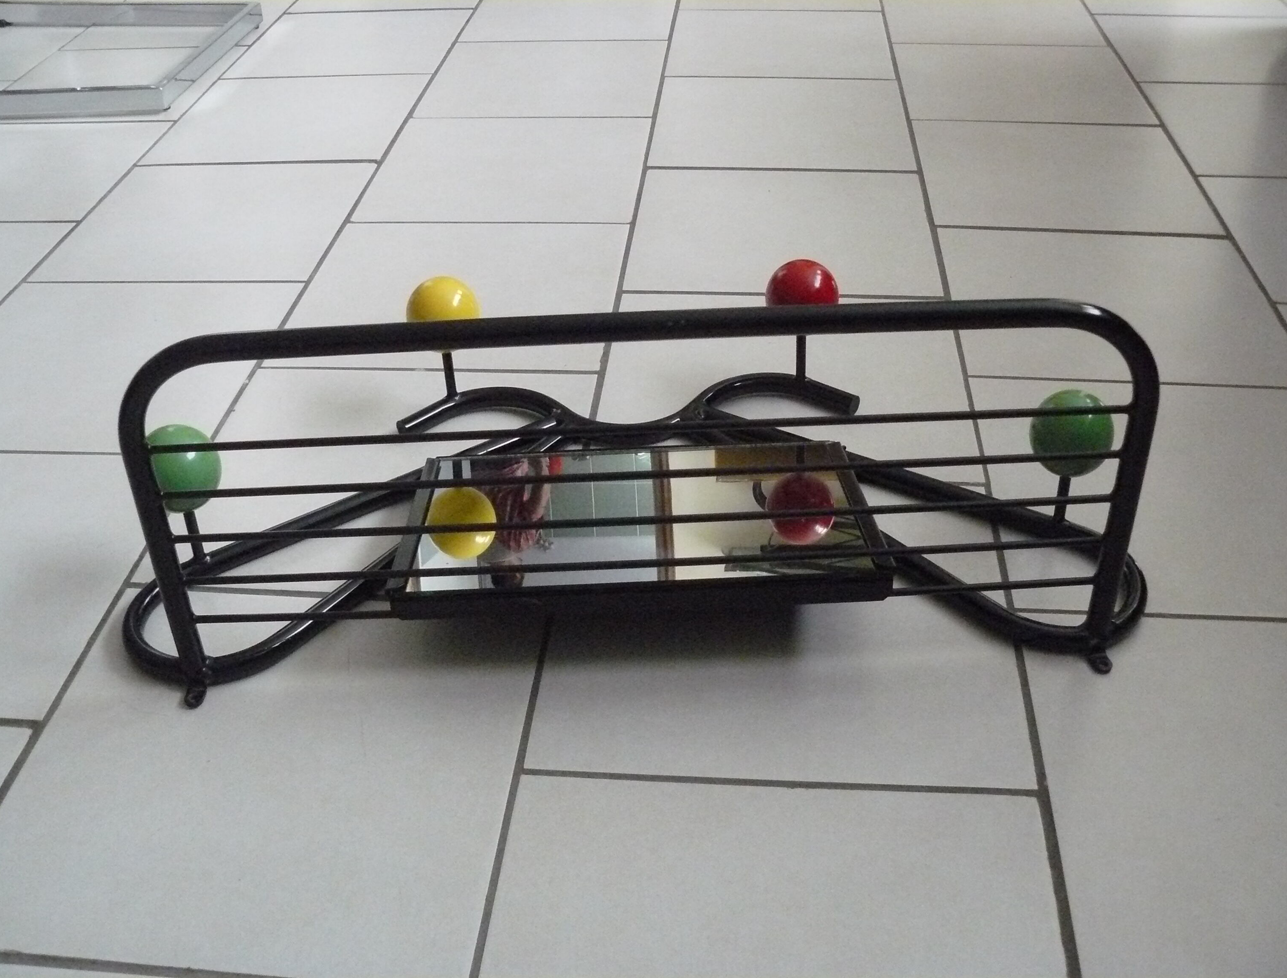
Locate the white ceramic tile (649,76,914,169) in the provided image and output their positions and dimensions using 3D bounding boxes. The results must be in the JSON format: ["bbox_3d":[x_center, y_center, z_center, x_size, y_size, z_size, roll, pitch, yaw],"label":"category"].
[{"bbox_3d":[0.173,-0.462,1.722,0.310,0.010,0.310,1,36,5],"label":"white ceramic tile"}]

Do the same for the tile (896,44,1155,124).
[{"bbox_3d":[0.514,-0.560,1.876,0.320,0.010,0.320,2,36,5],"label":"tile"}]

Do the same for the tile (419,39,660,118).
[{"bbox_3d":[-0.131,-0.565,1.882,0.310,0.010,0.310,1,36,5],"label":"tile"}]

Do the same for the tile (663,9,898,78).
[{"bbox_3d":[0.198,-0.645,1.979,0.310,0.010,0.310,1,36,5],"label":"tile"}]

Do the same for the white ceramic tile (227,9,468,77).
[{"bbox_3d":[-0.444,-0.686,2.092,0.320,0.010,0.320,2,36,5],"label":"white ceramic tile"}]

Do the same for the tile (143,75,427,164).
[{"bbox_3d":[-0.469,-0.498,1.829,0.320,0.010,0.320,2,36,5],"label":"tile"}]

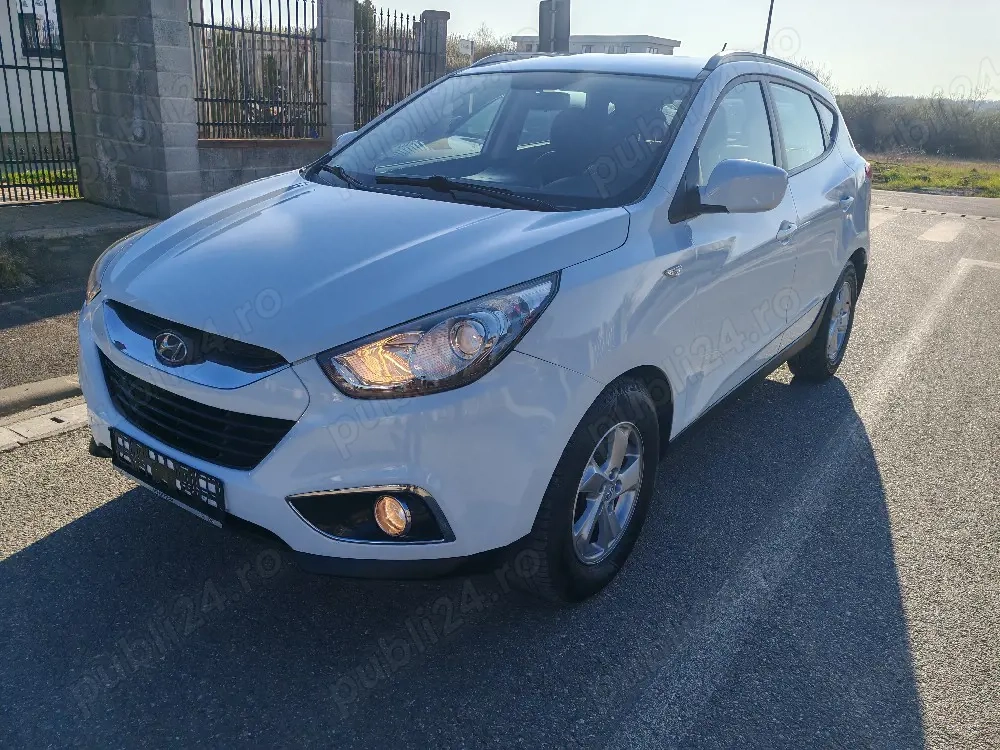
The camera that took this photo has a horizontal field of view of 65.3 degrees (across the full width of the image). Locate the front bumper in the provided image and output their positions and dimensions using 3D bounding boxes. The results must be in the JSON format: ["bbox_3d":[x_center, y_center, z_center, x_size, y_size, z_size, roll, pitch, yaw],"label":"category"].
[{"bbox_3d":[-0.670,0.087,2.315,1.800,0.640,0.730,15,23,33],"label":"front bumper"}]

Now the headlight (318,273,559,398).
[{"bbox_3d":[-0.108,-0.115,1.892,0.360,0.250,0.600,15,23,33],"label":"headlight"}]

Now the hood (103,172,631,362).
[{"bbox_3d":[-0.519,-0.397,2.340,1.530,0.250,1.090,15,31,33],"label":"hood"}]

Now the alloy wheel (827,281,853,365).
[{"bbox_3d":[1.814,-0.304,4.396,0.190,0.440,0.440,15,23,33],"label":"alloy wheel"}]

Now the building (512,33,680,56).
[{"bbox_3d":[11.670,-36.938,98.293,18.148,9.655,10.368,14,22,30],"label":"building"}]

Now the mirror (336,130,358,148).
[{"bbox_3d":[-0.618,-1.016,3.550,0.281,0.166,0.150,15,23,33],"label":"mirror"}]

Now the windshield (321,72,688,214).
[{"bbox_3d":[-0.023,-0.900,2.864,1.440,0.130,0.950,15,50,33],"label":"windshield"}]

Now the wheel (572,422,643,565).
[{"bbox_3d":[0.253,0.330,2.364,0.190,0.440,0.440,15,23,33],"label":"wheel"}]

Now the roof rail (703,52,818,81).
[{"bbox_3d":[1.209,-1.336,3.447,0.080,0.120,1.580,15,23,33],"label":"roof rail"}]

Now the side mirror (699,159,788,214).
[{"bbox_3d":[0.802,-0.625,2.581,0.281,0.166,0.150,15,23,33],"label":"side mirror"}]

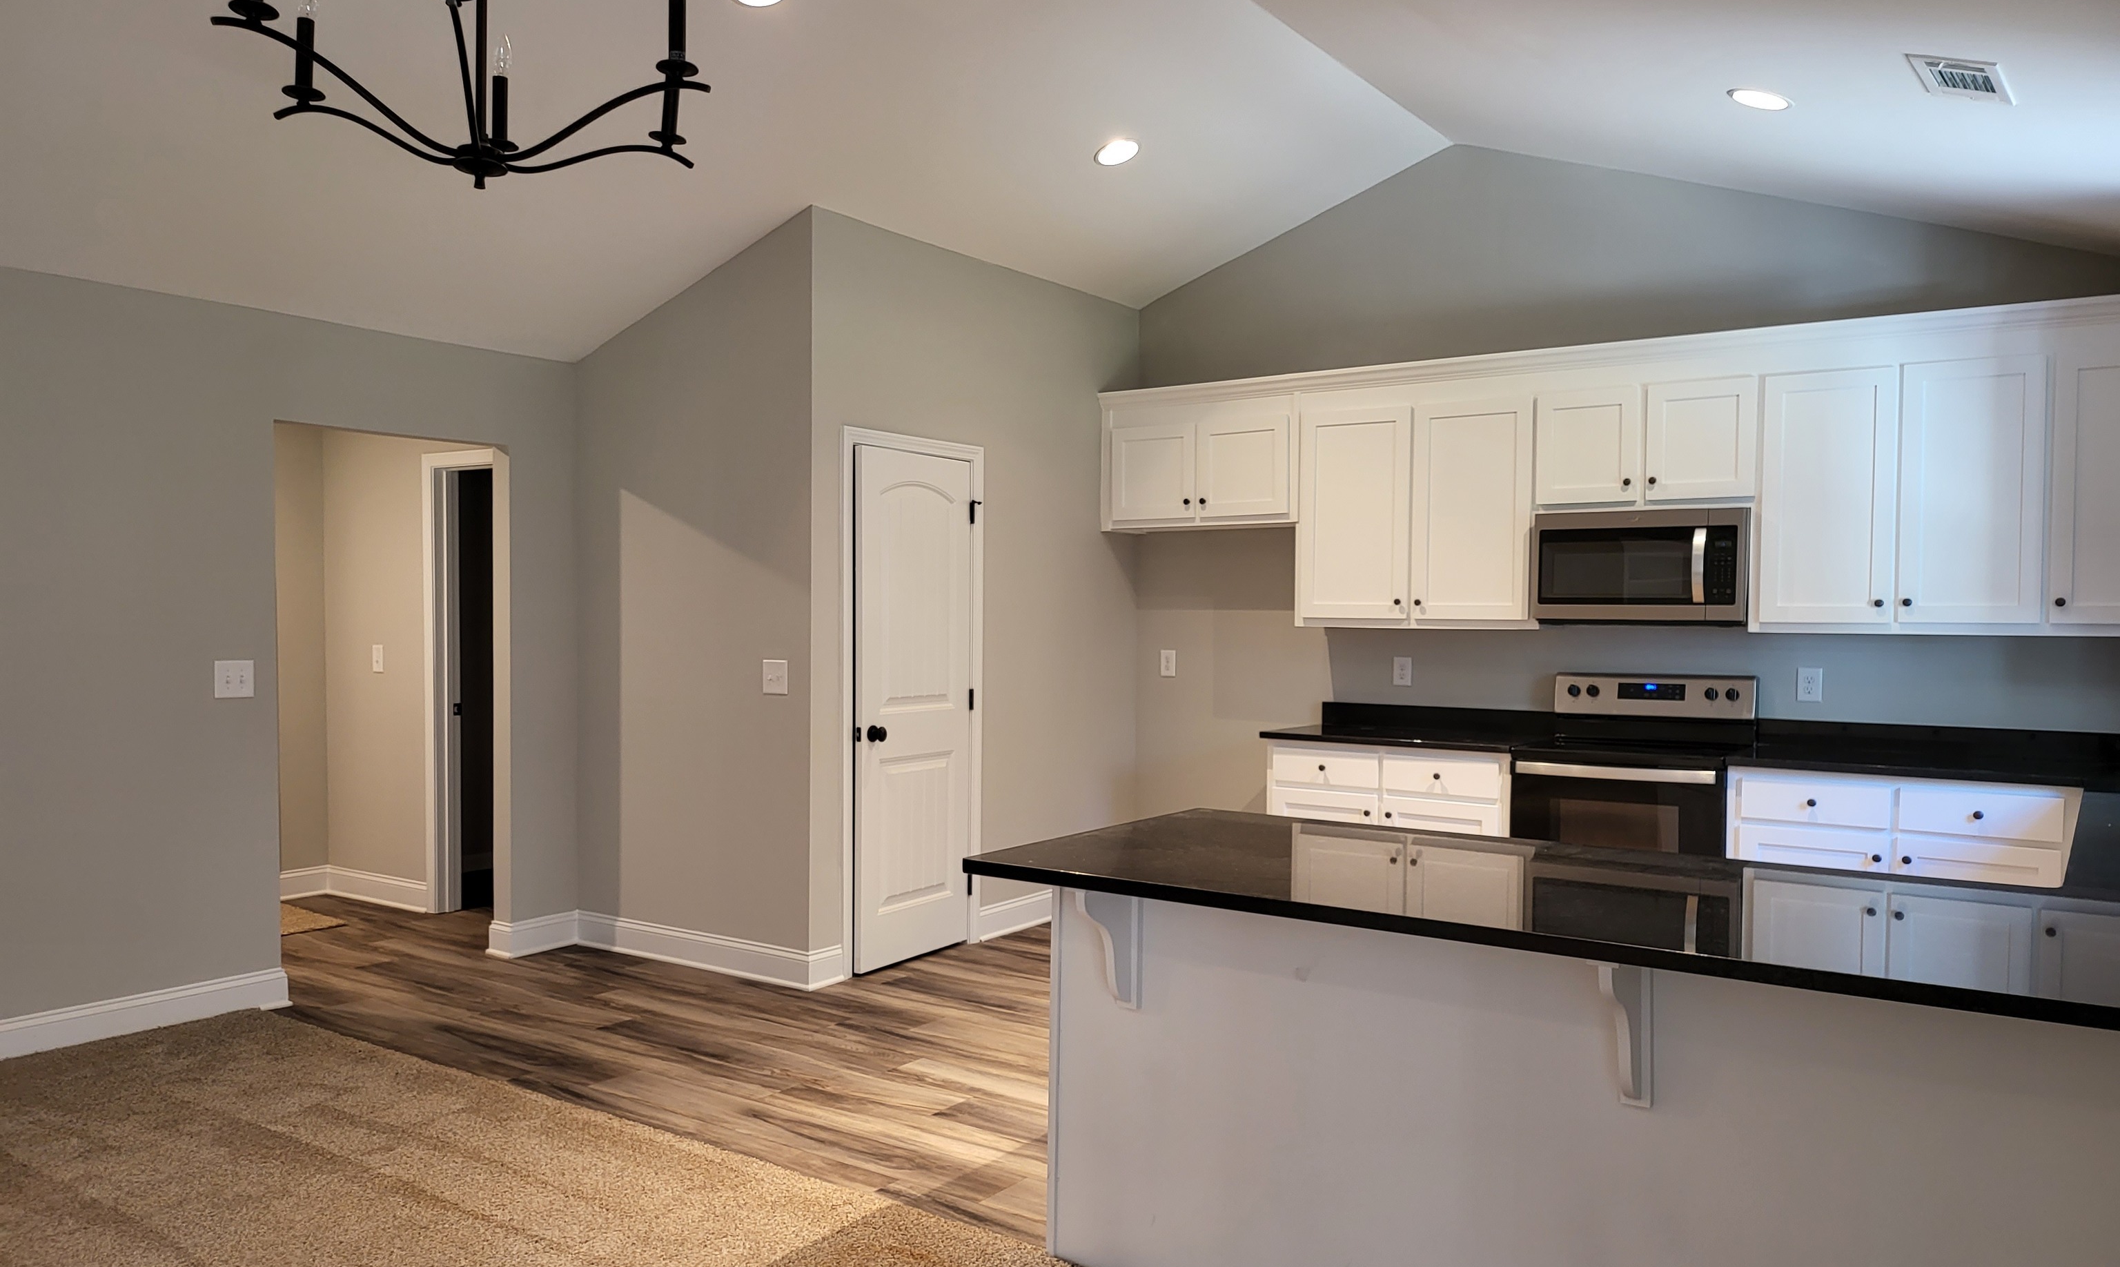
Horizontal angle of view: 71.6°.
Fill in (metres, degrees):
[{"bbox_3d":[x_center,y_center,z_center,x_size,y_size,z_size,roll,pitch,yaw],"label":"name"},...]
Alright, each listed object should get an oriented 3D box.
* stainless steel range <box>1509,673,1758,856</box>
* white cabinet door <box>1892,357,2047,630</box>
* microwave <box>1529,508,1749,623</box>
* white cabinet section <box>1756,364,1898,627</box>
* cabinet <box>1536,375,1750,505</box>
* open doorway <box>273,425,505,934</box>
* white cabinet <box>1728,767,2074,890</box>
[{"bbox_3d":[2.224,0.760,5.698,0.756,1.171,0.671,1,1,35],"label":"stainless steel range"},{"bbox_3d":[3.085,-0.480,4.978,0.420,0.892,0.020,1,1,35],"label":"white cabinet door"},{"bbox_3d":[2.317,-0.255,5.779,0.758,0.423,0.435,1,1,35],"label":"microwave"},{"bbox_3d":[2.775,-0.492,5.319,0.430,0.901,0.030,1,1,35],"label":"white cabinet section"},{"bbox_3d":[2.302,-0.711,5.718,0.785,0.480,0.340,1,1,35],"label":"cabinet"},{"bbox_3d":[-2.530,0.285,5.579,0.130,2.060,0.935,1,1,35],"label":"open doorway"},{"bbox_3d":[2.935,0.905,5.125,1.030,0.876,0.630,1,1,35],"label":"white cabinet"}]

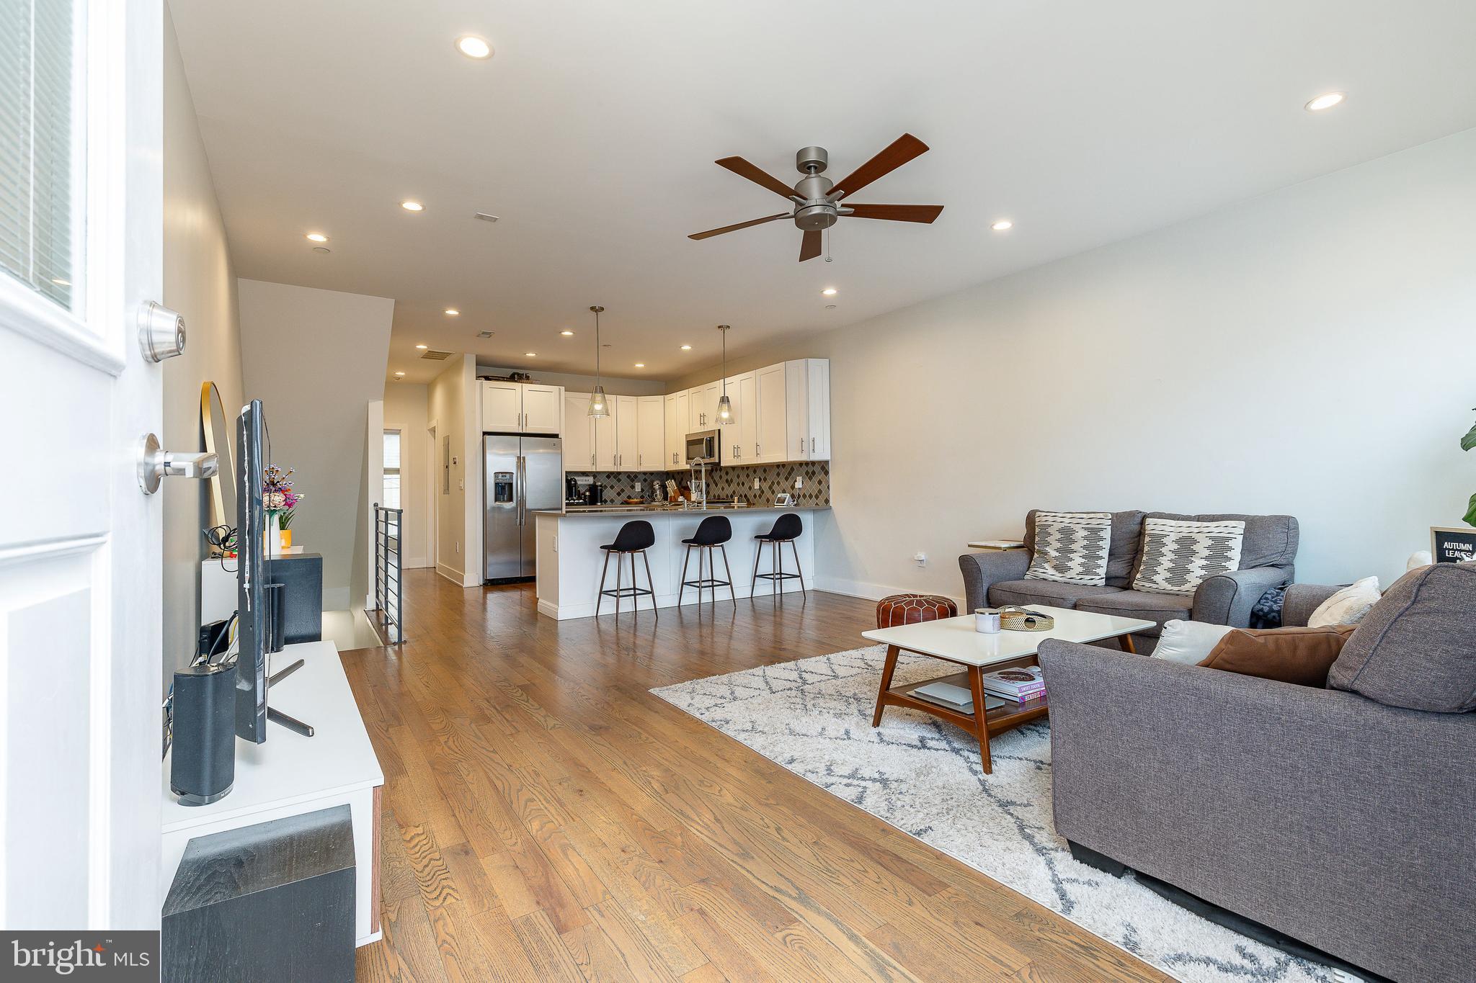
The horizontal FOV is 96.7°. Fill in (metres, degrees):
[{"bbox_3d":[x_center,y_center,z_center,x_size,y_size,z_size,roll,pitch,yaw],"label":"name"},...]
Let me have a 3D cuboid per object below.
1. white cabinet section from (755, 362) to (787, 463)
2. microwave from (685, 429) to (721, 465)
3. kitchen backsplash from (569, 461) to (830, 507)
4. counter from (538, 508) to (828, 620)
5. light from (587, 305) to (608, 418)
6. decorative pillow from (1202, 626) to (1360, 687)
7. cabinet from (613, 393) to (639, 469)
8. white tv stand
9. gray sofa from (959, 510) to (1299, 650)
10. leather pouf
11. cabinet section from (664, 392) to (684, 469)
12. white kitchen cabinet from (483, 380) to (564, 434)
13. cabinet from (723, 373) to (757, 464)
[{"bbox_3d":[0.495,-0.833,7.155,0.330,1.049,0.546,0,0,-34],"label":"white cabinet section"},{"bbox_3d":[-0.292,-0.537,8.319,0.410,0.420,0.765,0,-1,-35],"label":"microwave"},{"bbox_3d":[-0.706,-0.051,7.890,1.590,0.480,3.630,0,-1,-34],"label":"kitchen backsplash"},{"bbox_3d":[-0.468,0.622,6.427,2.830,0.910,0.940,0,-1,-34],"label":"counter"},{"bbox_3d":[-1.260,-1.166,5.905,0.190,0.992,0.190,0,-1,-35],"label":"light"},{"bbox_3d":[1.493,0.484,1.721,0.430,0.140,0.400,-1,29,22],"label":"decorative pillow"},{"bbox_3d":[-1.638,-0.802,9.297,0.340,1.050,0.330,0,-1,-35],"label":"cabinet"},{"bbox_3d":[-1.363,0.827,1.926,0.388,0.443,1.593,0,-1,-35],"label":"white tv stand"},{"bbox_3d":[2.276,0.577,3.959,0.900,0.880,1.560,0,-1,-34],"label":"gray sofa"},{"bbox_3d":[1.238,0.865,4.532,0.550,0.340,0.550,0,-1,-34],"label":"leather pouf"},{"bbox_3d":[-0.681,-0.807,8.897,0.330,1.049,0.660,0,0,-34],"label":"cabinet section"},{"bbox_3d":[-2.781,-1.016,8.311,0.980,0.600,0.610,0,-1,-35],"label":"white kitchen cabinet"},{"bbox_3d":[0.140,-0.826,7.752,0.340,1.050,0.760,0,-1,-34],"label":"cabinet"}]

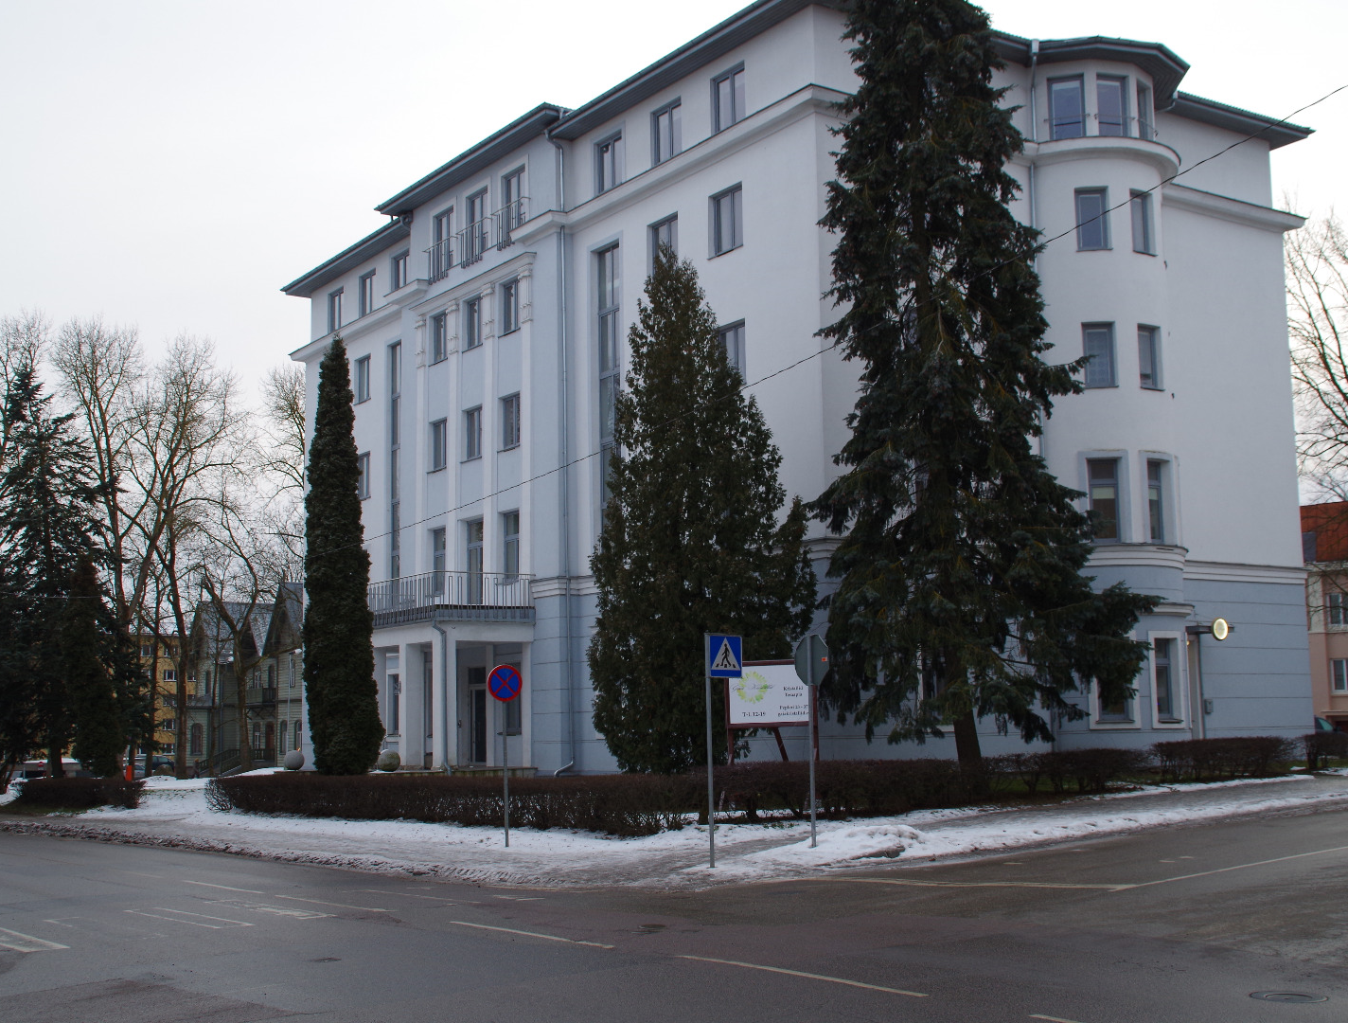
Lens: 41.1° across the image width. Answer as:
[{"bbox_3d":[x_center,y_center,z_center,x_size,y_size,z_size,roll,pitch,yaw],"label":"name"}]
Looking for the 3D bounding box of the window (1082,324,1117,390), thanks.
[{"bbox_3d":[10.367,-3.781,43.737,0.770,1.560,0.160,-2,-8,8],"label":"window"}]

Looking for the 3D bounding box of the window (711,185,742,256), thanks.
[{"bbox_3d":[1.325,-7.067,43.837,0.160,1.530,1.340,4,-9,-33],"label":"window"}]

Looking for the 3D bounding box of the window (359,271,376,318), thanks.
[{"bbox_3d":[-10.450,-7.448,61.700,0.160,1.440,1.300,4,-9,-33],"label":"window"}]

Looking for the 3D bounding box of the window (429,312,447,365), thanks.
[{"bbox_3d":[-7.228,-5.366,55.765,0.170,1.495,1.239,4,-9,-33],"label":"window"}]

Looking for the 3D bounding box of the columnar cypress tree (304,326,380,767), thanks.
[{"bbox_3d":[-8.505,1.304,46.018,2.000,11.424,2.000,4,-9,-33],"label":"columnar cypress tree"}]

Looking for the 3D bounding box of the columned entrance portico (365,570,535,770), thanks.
[{"bbox_3d":[-7.008,4.687,50.594,3.011,5.246,7.504,4,-9,-33],"label":"columned entrance portico"}]

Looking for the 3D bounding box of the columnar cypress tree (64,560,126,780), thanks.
[{"bbox_3d":[-19.632,5.523,60.838,2.098,8.117,2.098,-1,-7,0],"label":"columnar cypress tree"}]

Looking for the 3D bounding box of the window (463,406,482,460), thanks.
[{"bbox_3d":[-5.807,-2.250,52.370,0.200,1.528,1.297,4,-9,-33],"label":"window"}]

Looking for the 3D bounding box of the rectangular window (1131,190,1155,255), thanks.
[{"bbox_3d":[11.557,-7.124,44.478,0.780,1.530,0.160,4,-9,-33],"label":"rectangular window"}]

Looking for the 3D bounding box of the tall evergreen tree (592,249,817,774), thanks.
[{"bbox_3d":[0.605,0.245,38.081,4.608,11.952,4.608,-1,-7,0],"label":"tall evergreen tree"}]

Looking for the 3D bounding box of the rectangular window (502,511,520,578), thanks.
[{"bbox_3d":[-4.461,0.977,49.962,0.200,1.999,1.178,4,-9,-33],"label":"rectangular window"}]

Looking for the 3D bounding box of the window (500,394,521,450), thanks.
[{"bbox_3d":[-4.630,-2.556,51.535,0.170,1.481,1.235,4,-9,-33],"label":"window"}]

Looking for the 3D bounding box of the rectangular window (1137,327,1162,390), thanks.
[{"bbox_3d":[11.437,-3.698,43.212,0.840,1.555,0.200,4,-9,-34],"label":"rectangular window"}]

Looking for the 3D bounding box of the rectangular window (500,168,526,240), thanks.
[{"bbox_3d":[-4.479,-8.769,51.136,0.200,1.765,1.493,4,-9,-33],"label":"rectangular window"}]

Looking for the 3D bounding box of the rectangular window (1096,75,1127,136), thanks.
[{"bbox_3d":[10.605,-9.807,43.485,0.849,1.535,0.200,1,-8,-16],"label":"rectangular window"}]

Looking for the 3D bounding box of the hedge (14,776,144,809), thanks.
[{"bbox_3d":[-20.528,9.618,61.500,1.300,0.950,13.000,4,-9,-33],"label":"hedge"}]

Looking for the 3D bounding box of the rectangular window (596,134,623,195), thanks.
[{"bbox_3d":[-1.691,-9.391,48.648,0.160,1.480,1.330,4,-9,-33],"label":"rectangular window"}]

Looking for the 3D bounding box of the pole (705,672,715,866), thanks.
[{"bbox_3d":[0.524,3.728,25.987,0.070,2.793,0.070,4,-9,-33],"label":"pole"}]

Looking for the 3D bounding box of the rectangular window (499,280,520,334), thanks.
[{"bbox_3d":[-4.572,-5.762,50.823,0.200,1.499,1.226,4,-9,-33],"label":"rectangular window"}]

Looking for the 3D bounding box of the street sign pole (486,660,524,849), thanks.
[{"bbox_3d":[-2.761,4.029,29.500,0.610,3.060,0.100,3,-9,-29],"label":"street sign pole"}]

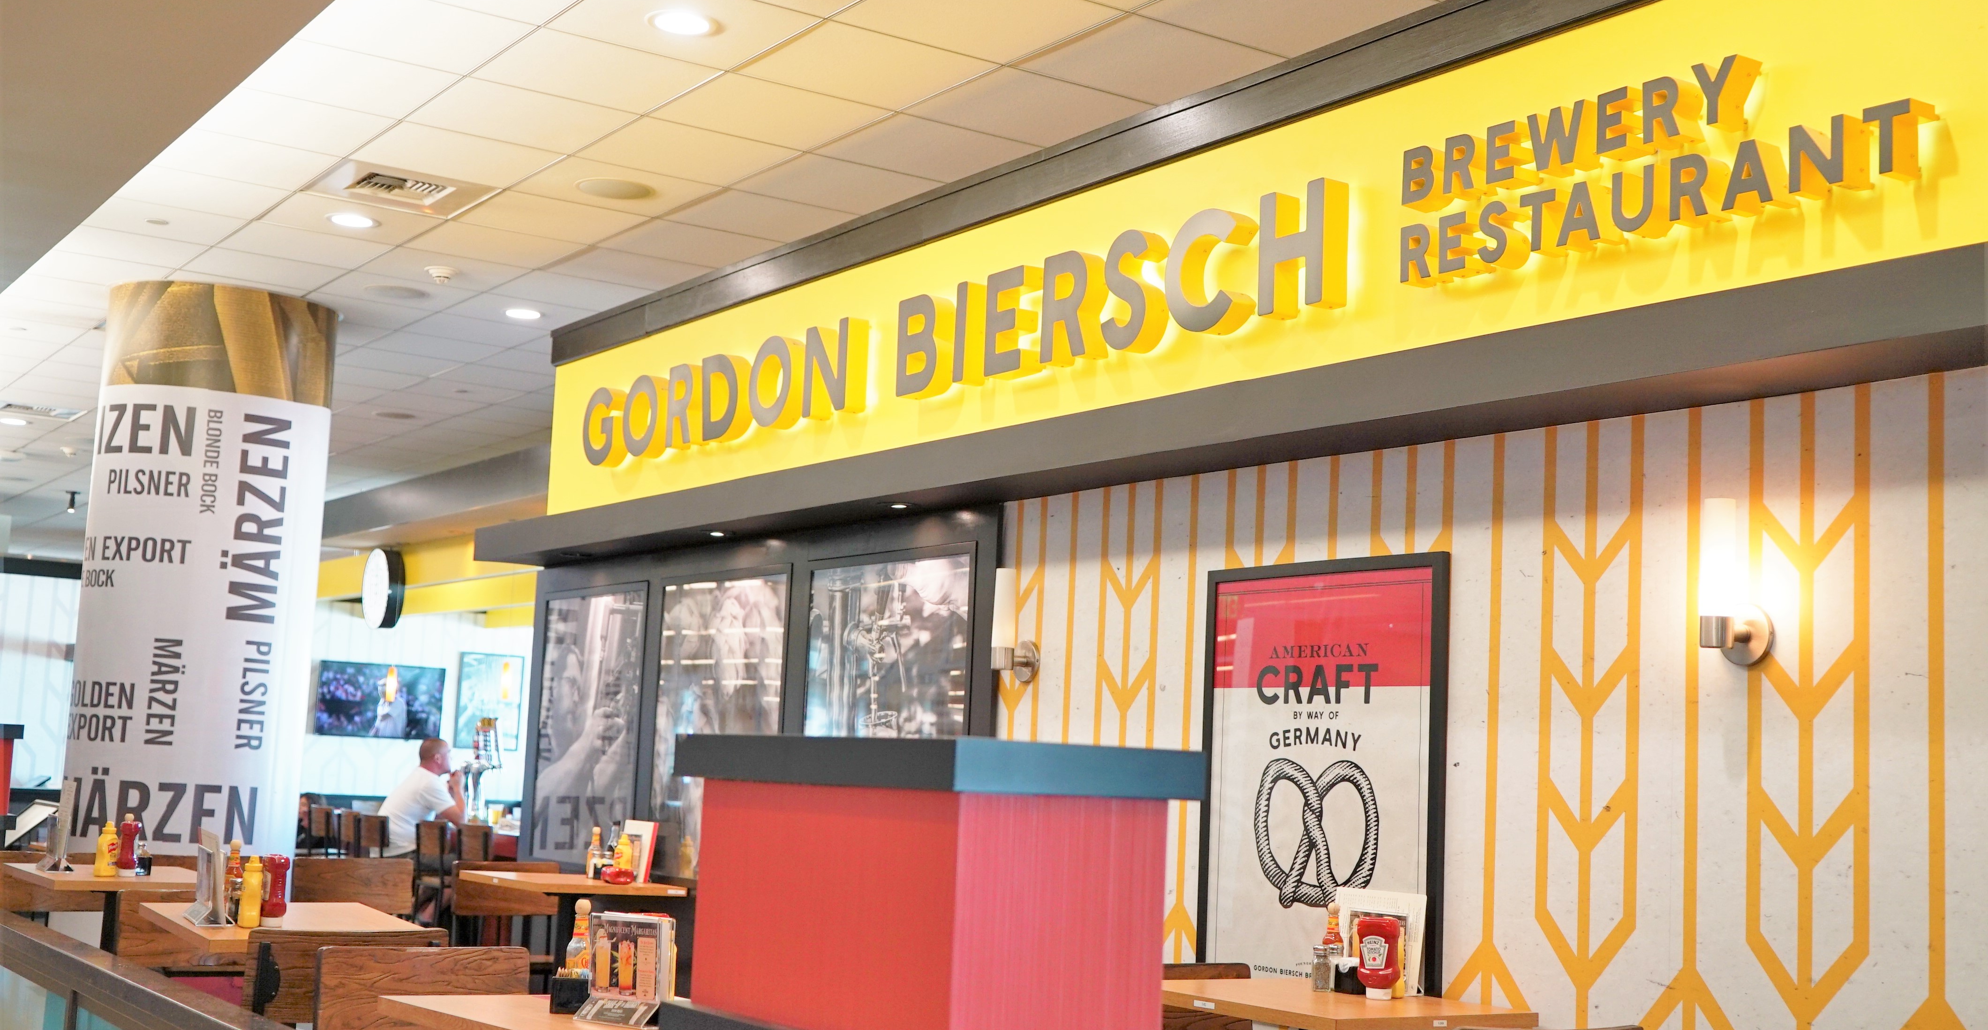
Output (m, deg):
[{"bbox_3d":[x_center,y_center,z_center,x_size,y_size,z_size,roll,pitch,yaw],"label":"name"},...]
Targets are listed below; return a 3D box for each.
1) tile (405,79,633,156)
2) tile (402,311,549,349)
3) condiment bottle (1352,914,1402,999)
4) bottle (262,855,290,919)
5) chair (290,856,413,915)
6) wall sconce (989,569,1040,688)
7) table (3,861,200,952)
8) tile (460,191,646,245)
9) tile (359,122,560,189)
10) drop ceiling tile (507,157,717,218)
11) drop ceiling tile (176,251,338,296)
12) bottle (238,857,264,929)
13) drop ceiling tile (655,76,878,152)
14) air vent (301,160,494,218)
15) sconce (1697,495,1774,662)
[{"bbox_3d":[-1.588,-1.339,7.052,0.605,0.025,0.605,7,-8,-34],"label":"tile"},{"bbox_3d":[-2.641,-0.954,10.726,0.605,0.018,0.605,7,-8,-34],"label":"tile"},{"bbox_3d":[0.904,1.036,4.908,0.095,0.184,0.060,-1,-7,25],"label":"condiment bottle"},{"bbox_3d":[-1.821,0.950,5.320,0.060,0.175,0.088,7,-8,-34],"label":"bottle"},{"bbox_3d":[-2.334,1.836,7.737,0.460,1.093,0.500,7,-8,-34],"label":"chair"},{"bbox_3d":[0.063,0.344,6.490,0.146,0.345,0.128,7,-8,-34],"label":"wall sconce"},{"bbox_3d":[-3.221,1.834,7.625,0.620,1.050,0.800,7,-8,-35],"label":"table"},{"bbox_3d":[-1.765,-1.190,8.380,0.603,0.020,0.603,7,-8,-34],"label":"tile"},{"bbox_3d":[-1.926,-1.294,7.540,0.603,0.020,0.603,7,-8,-34],"label":"tile"},{"bbox_3d":[-1.421,-1.231,7.871,0.605,0.020,0.605,7,-8,-34],"label":"drop ceiling tile"},{"bbox_3d":[-3.311,-1.123,9.559,0.605,0.025,0.605,7,-8,-34],"label":"drop ceiling tile"},{"bbox_3d":[-1.922,0.976,5.447,0.060,0.176,0.055,5,-7,-19],"label":"bottle"},{"bbox_3d":[-0.740,-1.321,6.891,0.605,0.025,0.605,7,-8,-34],"label":"drop ceiling tile"},{"bbox_3d":[-2.268,-1.261,8.036,0.605,0.040,0.605,7,-8,-34],"label":"air vent"},{"bbox_3d":[1.528,0.141,4.355,0.146,0.339,0.128,7,-8,-34],"label":"sconce"}]

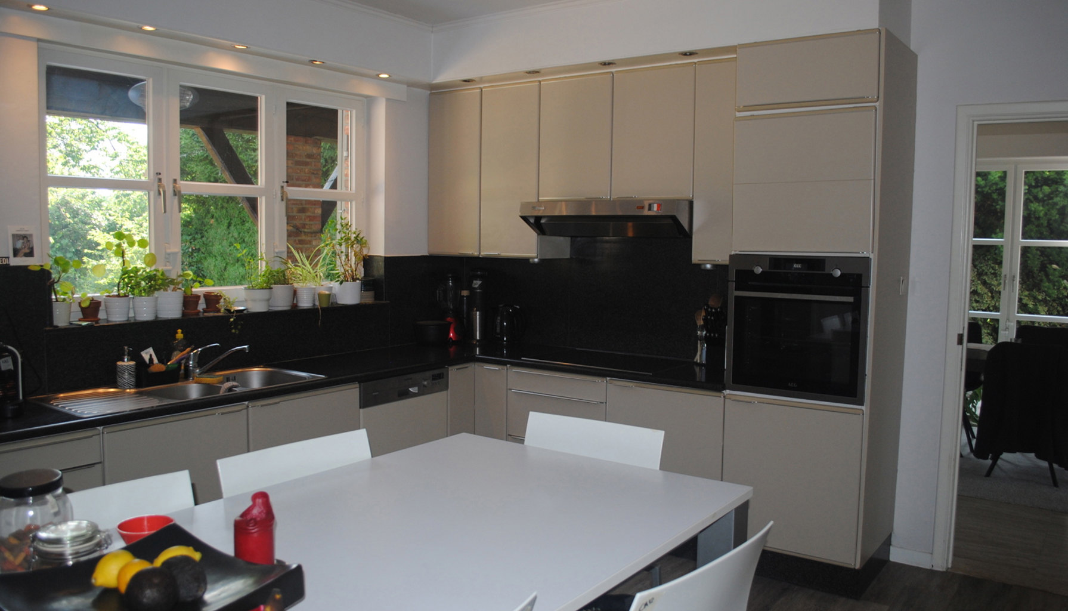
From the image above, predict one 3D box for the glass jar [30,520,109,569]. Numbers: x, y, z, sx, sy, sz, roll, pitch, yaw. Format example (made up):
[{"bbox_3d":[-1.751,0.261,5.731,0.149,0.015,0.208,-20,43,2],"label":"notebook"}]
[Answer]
[{"bbox_3d":[-0.945,0.515,1.634,0.140,0.115,0.120,1,5,-1],"label":"glass jar"}]

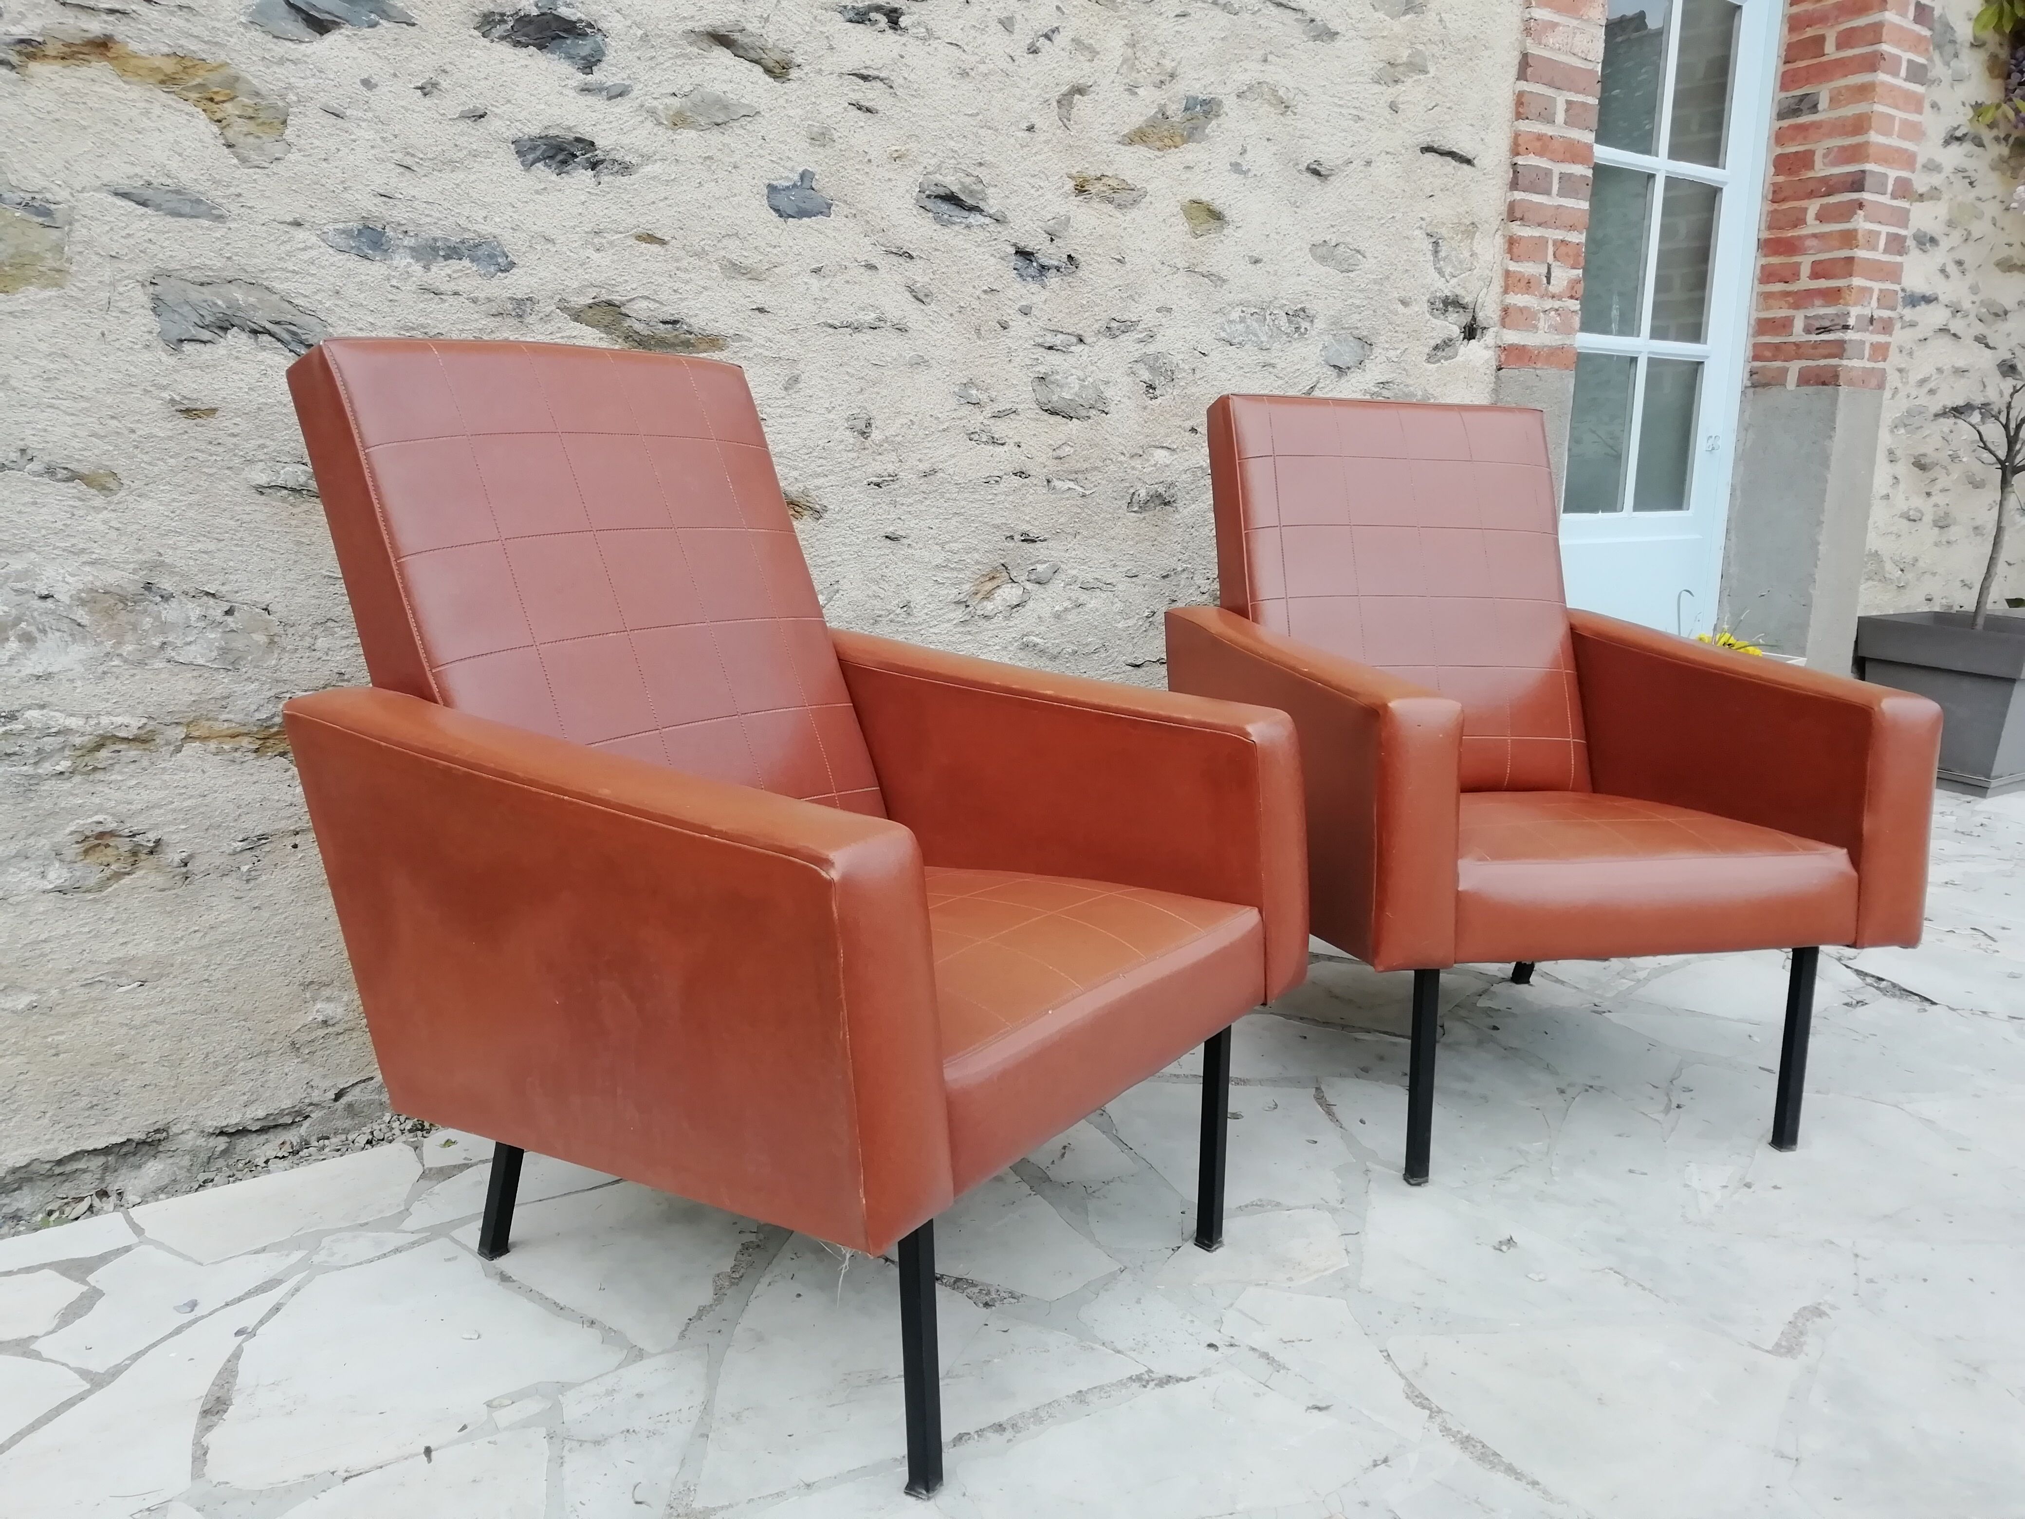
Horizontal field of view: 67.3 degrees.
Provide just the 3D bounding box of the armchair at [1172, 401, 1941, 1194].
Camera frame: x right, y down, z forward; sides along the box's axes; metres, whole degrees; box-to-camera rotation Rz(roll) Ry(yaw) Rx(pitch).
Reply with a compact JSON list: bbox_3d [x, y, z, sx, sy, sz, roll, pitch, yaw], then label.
[{"bbox_3d":[0.619,-0.032,1.994,0.690,0.865,0.790,-2,12,-14],"label":"armchair"}]

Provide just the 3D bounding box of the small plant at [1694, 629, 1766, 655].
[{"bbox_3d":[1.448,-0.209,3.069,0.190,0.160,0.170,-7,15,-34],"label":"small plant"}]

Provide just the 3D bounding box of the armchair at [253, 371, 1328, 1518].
[{"bbox_3d":[-0.210,0.058,1.473,0.790,0.865,0.690,10,15,34],"label":"armchair"}]

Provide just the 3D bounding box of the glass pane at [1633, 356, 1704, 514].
[{"bbox_3d":[1.478,-0.729,3.424,0.220,0.335,0.020,-7,15,-34],"label":"glass pane"}]

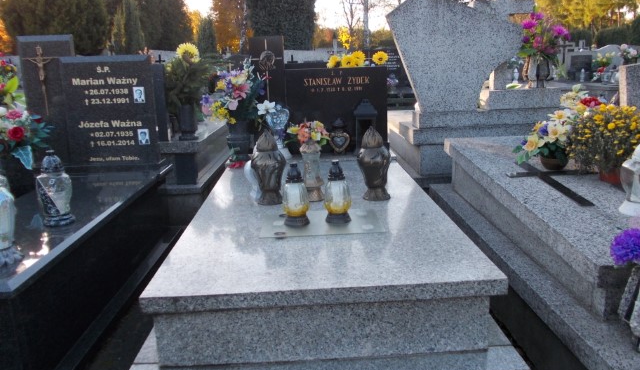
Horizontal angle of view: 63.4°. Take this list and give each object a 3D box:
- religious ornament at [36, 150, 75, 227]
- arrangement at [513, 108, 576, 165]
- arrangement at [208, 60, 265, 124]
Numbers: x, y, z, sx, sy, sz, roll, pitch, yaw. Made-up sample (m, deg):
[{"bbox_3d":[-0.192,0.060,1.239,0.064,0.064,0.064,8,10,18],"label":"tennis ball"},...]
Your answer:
[{"bbox_3d":[-1.023,0.007,2.001,0.143,0.285,0.135,-3,14,-2],"label":"religious ornament"},{"bbox_3d":[1.046,-0.216,2.428,0.277,0.284,0.270,-3,14,-1],"label":"arrangement"},{"bbox_3d":[-0.451,-0.509,2.832,0.340,0.350,0.290,-3,14,-1],"label":"arrangement"}]

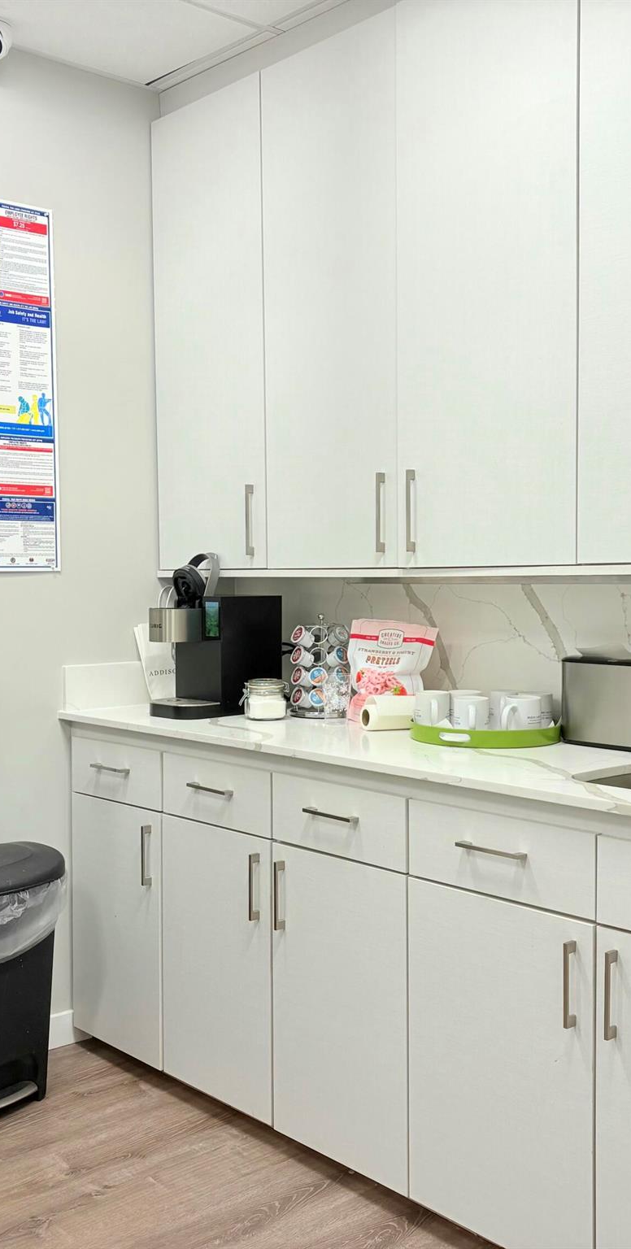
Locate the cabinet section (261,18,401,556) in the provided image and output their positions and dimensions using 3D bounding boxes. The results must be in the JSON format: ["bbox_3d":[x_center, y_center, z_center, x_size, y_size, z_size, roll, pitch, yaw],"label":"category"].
[{"bbox_3d":[0.167,-0.795,3.221,0.375,1.294,0.488,-2,3,-41],"label":"cabinet section"}]

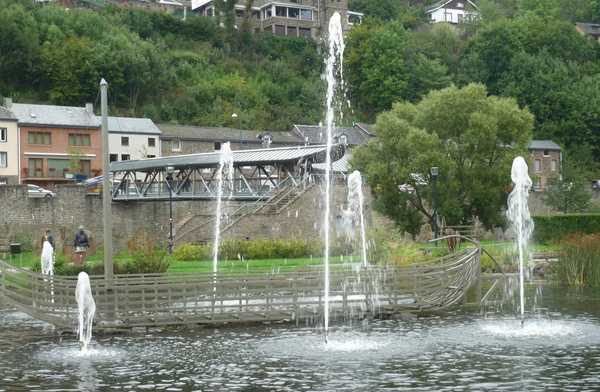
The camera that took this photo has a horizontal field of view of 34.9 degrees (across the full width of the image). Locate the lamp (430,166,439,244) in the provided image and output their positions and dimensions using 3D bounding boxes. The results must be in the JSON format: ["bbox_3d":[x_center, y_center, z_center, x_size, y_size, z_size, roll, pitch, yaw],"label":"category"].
[{"bbox_3d":[7.834,0.555,55.200,0.450,4.600,0.450,-1,0,0],"label":"lamp"}]

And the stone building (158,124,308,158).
[{"bbox_3d":[-9.614,-3.916,115.570,22.290,8.500,6.500,-1,0,-44],"label":"stone building"}]

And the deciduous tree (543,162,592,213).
[{"bbox_3d":[20.204,0.059,72.000,3.600,5.150,3.500,-1,0,0],"label":"deciduous tree"}]

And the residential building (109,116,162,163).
[{"bbox_3d":[-20.312,-4.009,105.381,7.800,9.000,6.500,-1,0,-44],"label":"residential building"}]

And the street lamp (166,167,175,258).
[{"bbox_3d":[-6.533,0.738,48.200,0.430,4.580,0.430,-1,0,0],"label":"street lamp"}]

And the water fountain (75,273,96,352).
[{"bbox_3d":[-4.793,2.606,21.300,0.500,1.770,0.500,-1,0,0],"label":"water fountain"}]

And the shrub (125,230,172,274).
[{"bbox_3d":[-6.039,2.186,38.000,1.900,1.750,1.700,-1,0,0],"label":"shrub"}]

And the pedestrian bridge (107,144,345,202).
[{"bbox_3d":[-6.934,-1.288,74.473,3.300,3.500,31.400,-1,0,-35],"label":"pedestrian bridge"}]

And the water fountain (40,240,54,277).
[{"bbox_3d":[-7.666,2.464,29.000,0.450,2.050,0.450,-1,0,0],"label":"water fountain"}]

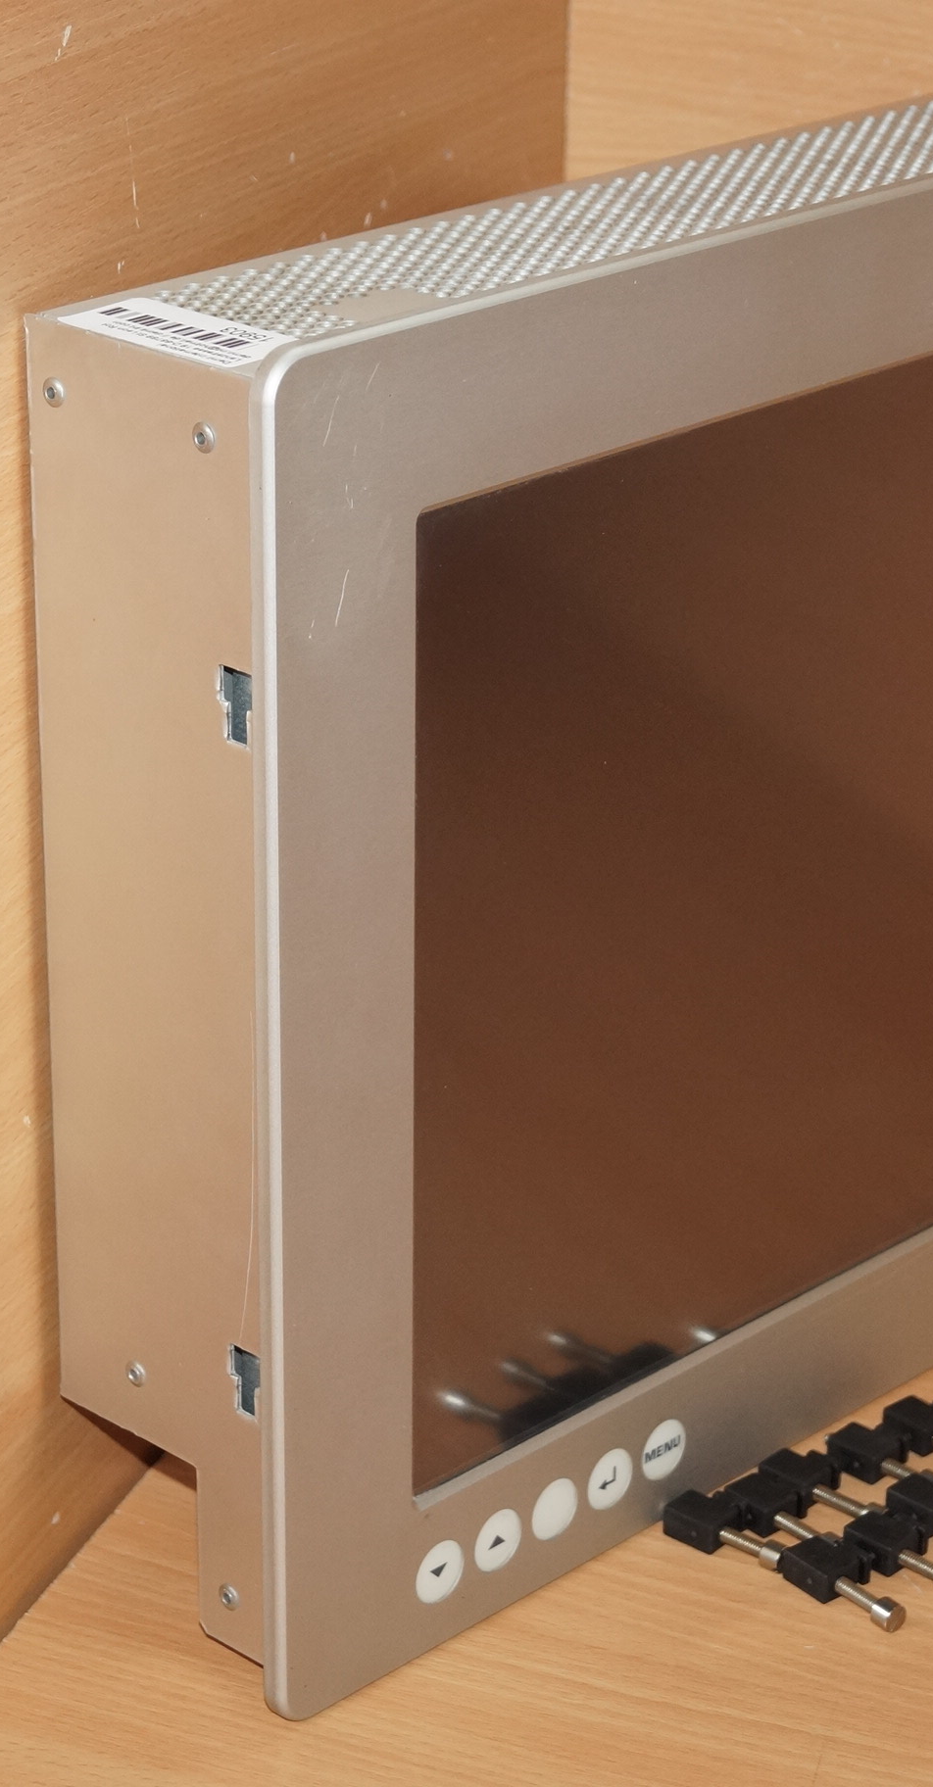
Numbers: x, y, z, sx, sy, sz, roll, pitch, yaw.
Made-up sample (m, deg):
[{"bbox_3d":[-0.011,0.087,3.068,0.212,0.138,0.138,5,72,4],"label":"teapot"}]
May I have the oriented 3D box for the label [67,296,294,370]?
[{"bbox_3d":[-0.057,-0.115,0.789,0.024,0.001,0.052,-22,32,-40],"label":"label"}]

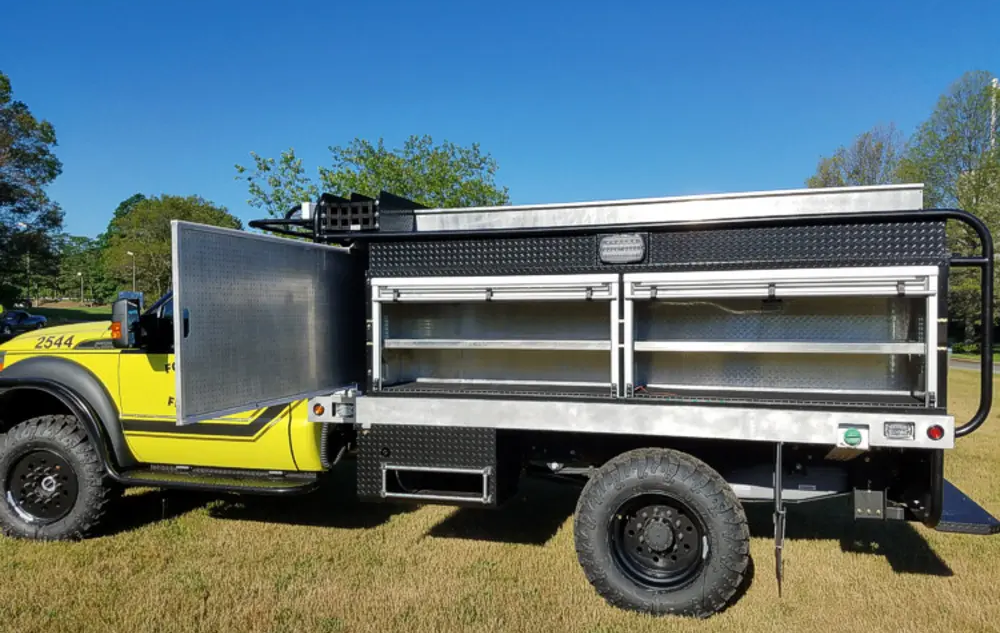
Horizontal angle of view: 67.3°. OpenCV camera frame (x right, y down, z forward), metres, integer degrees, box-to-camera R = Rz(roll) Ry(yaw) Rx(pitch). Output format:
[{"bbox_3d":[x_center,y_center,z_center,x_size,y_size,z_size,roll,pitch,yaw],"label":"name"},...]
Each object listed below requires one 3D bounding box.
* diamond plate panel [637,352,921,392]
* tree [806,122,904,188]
[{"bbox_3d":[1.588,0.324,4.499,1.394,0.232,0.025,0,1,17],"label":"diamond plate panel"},{"bbox_3d":[19.102,-4.724,40.000,6.200,11.010,6.200,0,1,26],"label":"tree"}]

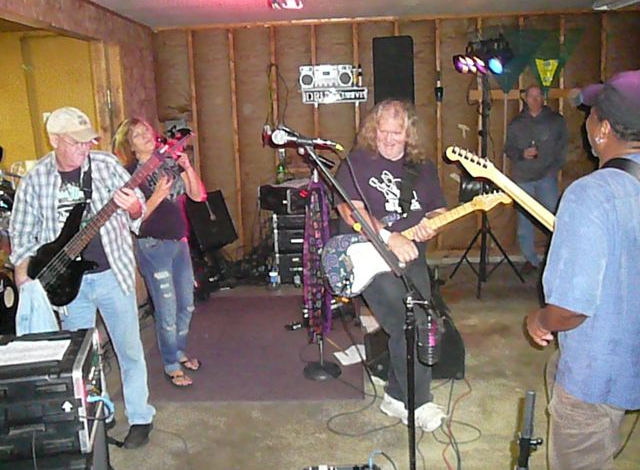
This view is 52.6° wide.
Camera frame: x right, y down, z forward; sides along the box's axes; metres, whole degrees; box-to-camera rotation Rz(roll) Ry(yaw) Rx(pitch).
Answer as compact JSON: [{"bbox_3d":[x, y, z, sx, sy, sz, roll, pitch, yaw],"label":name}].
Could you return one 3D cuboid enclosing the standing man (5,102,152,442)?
[{"bbox_3d":[-1.173,0.223,3.299,0.680,1.710,0.520,-4,12,-11],"label":"standing man"}]

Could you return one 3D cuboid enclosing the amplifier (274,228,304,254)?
[{"bbox_3d":[-0.160,0.016,6.365,0.530,0.240,0.420,-2,11,0],"label":"amplifier"}]

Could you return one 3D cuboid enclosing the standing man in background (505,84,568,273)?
[{"bbox_3d":[2.043,-0.499,6.115,0.600,1.790,0.380,1,12,17],"label":"standing man in background"}]

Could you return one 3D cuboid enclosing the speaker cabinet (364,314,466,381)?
[{"bbox_3d":[0.600,0.675,4.157,0.550,0.360,0.450,-5,12,-14],"label":"speaker cabinet"}]

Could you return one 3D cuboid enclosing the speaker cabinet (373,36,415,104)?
[{"bbox_3d":[0.667,-1.453,5.854,0.360,0.640,0.350,0,12,11],"label":"speaker cabinet"}]

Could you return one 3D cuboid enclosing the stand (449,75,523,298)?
[{"bbox_3d":[1.464,-0.457,5.732,0.700,1.900,0.620,-2,11,0],"label":"stand"}]

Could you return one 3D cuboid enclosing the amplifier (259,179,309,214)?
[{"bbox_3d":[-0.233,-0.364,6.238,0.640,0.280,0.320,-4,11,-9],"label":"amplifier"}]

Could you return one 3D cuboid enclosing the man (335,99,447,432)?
[{"bbox_3d":[0.376,0.144,3.458,0.600,1.690,0.560,-1,11,4],"label":"man"}]

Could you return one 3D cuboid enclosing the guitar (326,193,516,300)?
[{"bbox_3d":[0.481,0.012,3.130,0.980,0.320,0.080,-20,-7,8],"label":"guitar"}]

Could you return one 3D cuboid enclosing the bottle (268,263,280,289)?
[{"bbox_3d":[-0.431,0.395,6.103,0.075,0.220,0.075,-2,11,0],"label":"bottle"}]

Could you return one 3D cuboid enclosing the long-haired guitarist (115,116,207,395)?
[{"bbox_3d":[-0.997,0.103,4.072,0.550,1.630,0.460,-8,13,-26],"label":"long-haired guitarist"}]

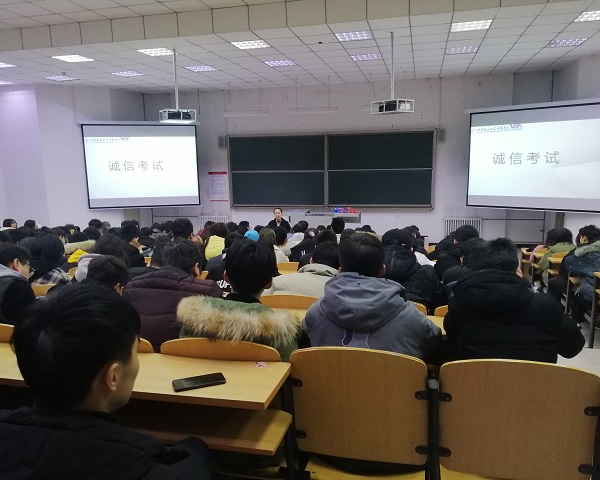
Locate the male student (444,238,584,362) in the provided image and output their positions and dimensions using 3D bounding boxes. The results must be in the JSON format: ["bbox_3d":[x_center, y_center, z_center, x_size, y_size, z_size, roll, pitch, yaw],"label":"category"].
[{"bbox_3d":[0.785,0.578,1.930,0.500,1.230,0.740,1,10,14],"label":"male student"}]

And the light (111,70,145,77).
[{"bbox_3d":[-3.868,-3.794,10.846,0.600,0.080,0.600,1,10,14],"label":"light"}]

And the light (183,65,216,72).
[{"bbox_3d":[-2.137,-3.738,10.457,0.600,0.080,0.600,1,10,14],"label":"light"}]

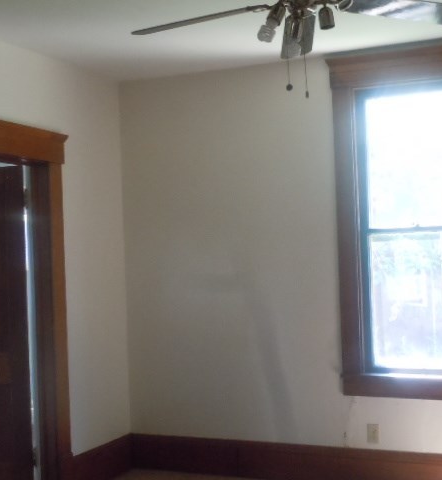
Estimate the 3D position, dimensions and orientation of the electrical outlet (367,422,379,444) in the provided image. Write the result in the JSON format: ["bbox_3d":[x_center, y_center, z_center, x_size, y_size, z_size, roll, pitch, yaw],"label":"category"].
[{"bbox_3d":[0.919,1.170,4.345,0.071,0.115,0.008,-2,-1,21],"label":"electrical outlet"}]

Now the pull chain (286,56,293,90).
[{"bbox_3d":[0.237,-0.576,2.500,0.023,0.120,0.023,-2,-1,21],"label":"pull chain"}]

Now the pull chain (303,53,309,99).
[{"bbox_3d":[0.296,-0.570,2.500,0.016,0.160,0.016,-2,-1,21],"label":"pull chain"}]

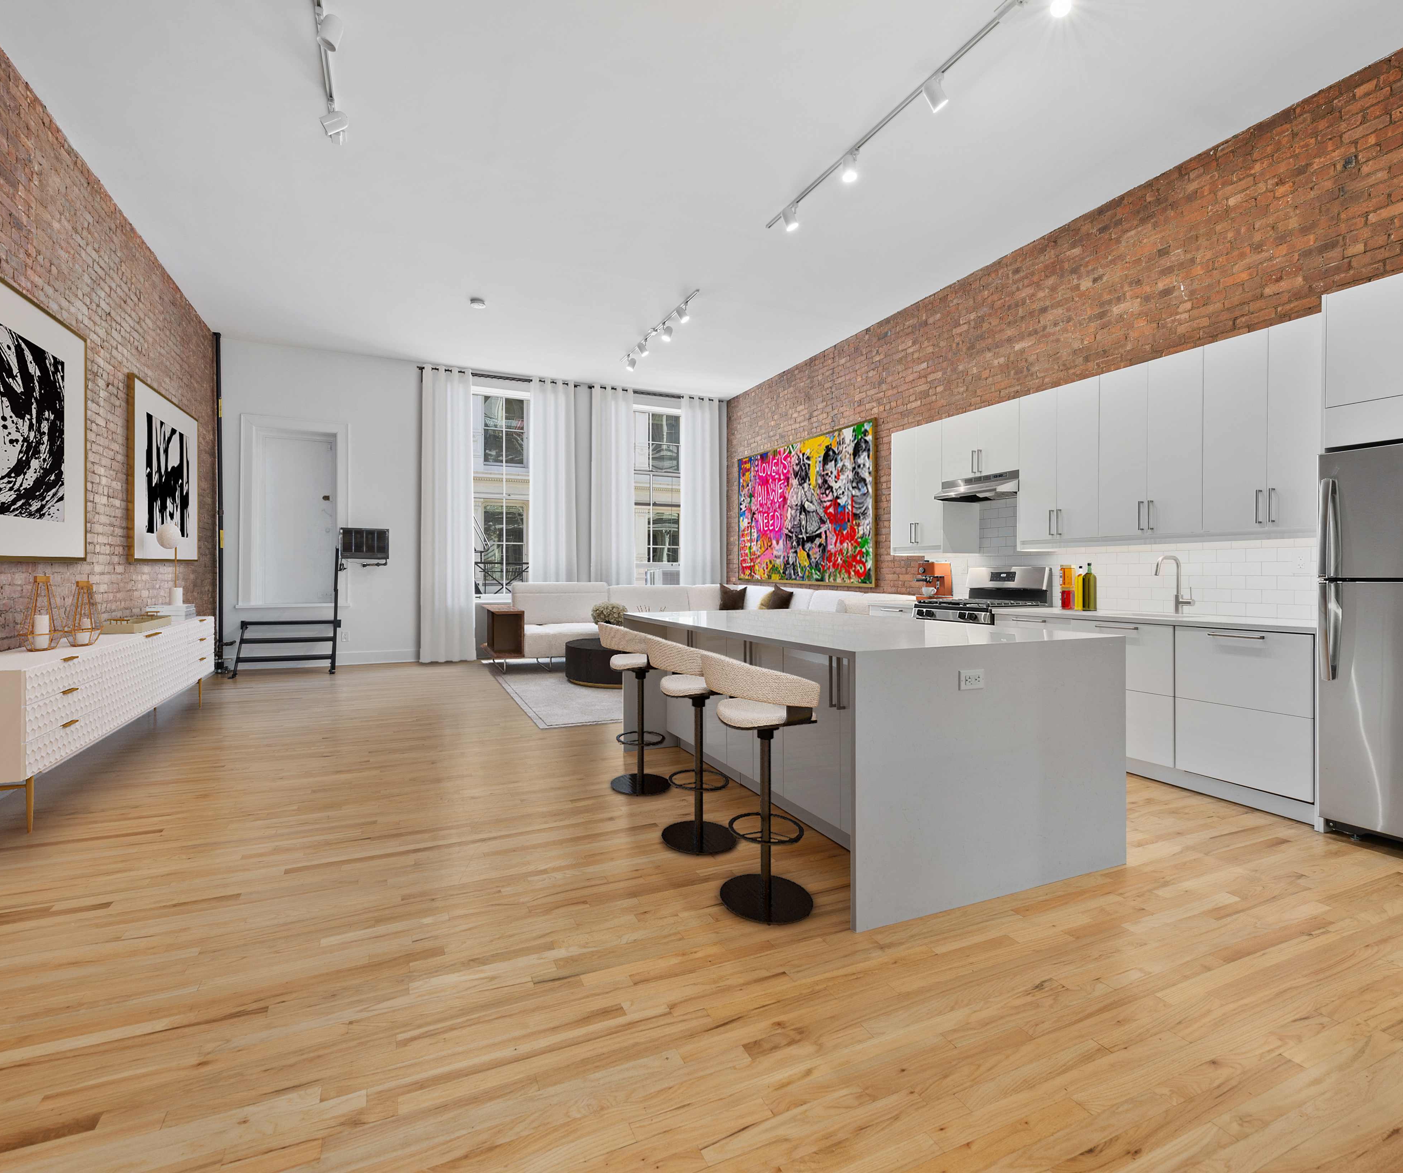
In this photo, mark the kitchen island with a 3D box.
[{"bbox_3d":[0.594,0.644,3.576,1.312,0.909,2.440,0,1,-24],"label":"kitchen island"}]

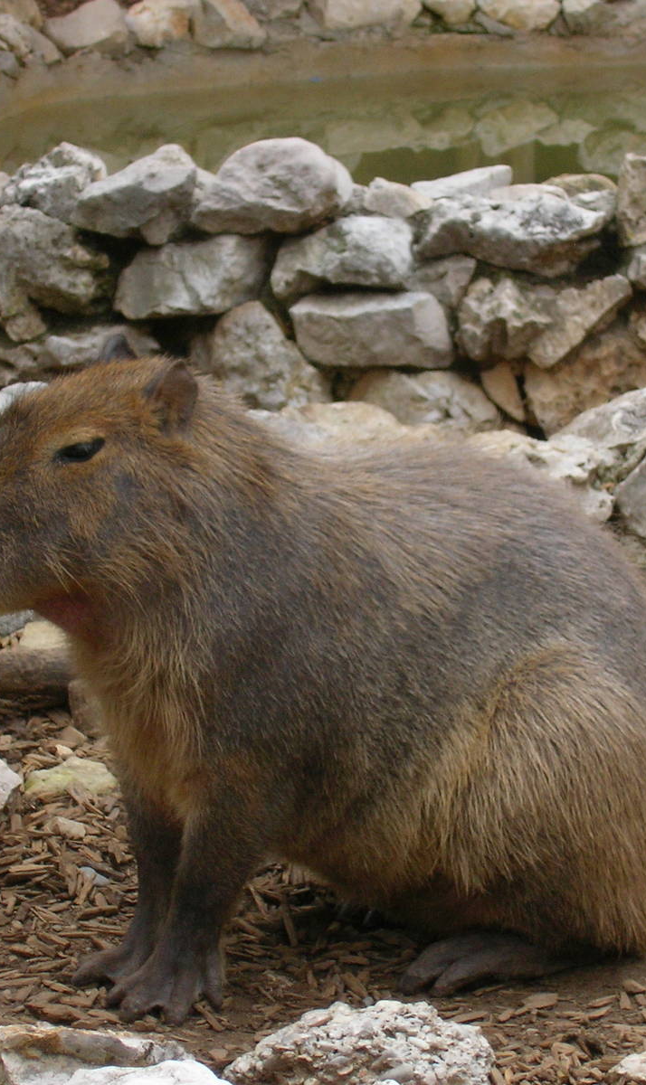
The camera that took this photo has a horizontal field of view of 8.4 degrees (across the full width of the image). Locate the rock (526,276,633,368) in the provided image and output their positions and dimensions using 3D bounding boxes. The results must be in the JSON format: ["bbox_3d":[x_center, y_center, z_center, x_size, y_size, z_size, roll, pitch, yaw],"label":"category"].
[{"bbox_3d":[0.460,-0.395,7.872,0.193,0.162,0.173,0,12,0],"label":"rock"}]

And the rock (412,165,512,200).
[{"bbox_3d":[0.212,-0.550,6.692,0.153,0.043,0.107,0,14,0],"label":"rock"}]

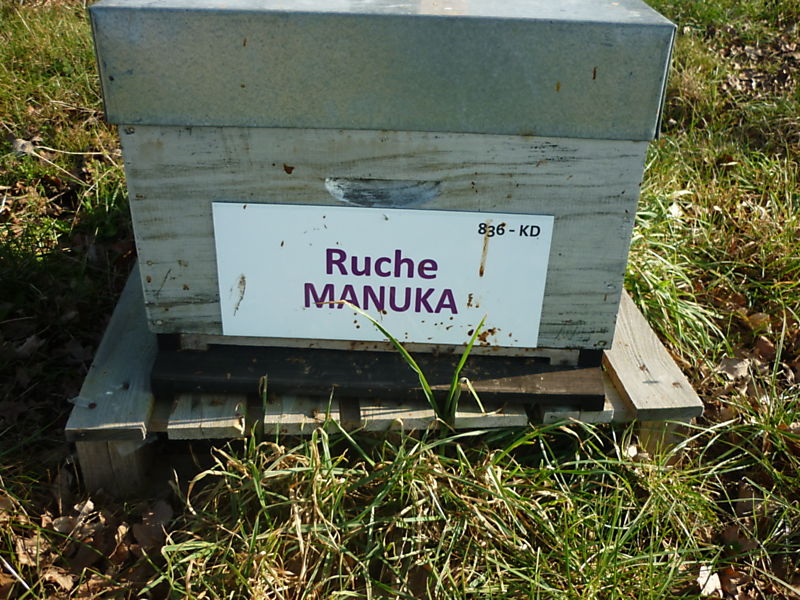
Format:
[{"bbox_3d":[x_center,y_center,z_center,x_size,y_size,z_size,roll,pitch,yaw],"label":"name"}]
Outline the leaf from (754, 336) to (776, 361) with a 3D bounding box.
[{"bbox_3d":[0.483,0.064,1.007,0.030,0.010,0.038,18,34,25],"label":"leaf"}]

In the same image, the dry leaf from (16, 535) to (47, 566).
[{"bbox_3d":[-0.326,0.221,0.673,0.026,0.011,0.029,-9,28,-21],"label":"dry leaf"}]

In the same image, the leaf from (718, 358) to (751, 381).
[{"bbox_3d":[0.420,0.087,0.958,0.041,0.010,0.037,17,33,24],"label":"leaf"}]

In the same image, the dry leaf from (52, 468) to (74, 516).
[{"bbox_3d":[-0.327,0.185,0.742,0.021,0.022,0.046,-8,28,-20],"label":"dry leaf"}]

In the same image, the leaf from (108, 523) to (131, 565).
[{"bbox_3d":[-0.251,0.218,0.684,0.018,0.015,0.036,1,26,-1],"label":"leaf"}]

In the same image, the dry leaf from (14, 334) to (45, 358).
[{"bbox_3d":[-0.484,0.060,0.996,0.026,0.011,0.044,18,31,30],"label":"dry leaf"}]

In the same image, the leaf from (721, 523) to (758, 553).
[{"bbox_3d":[0.325,0.227,0.730,0.037,0.010,0.032,19,34,28],"label":"leaf"}]

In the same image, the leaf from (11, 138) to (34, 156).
[{"bbox_3d":[-0.792,-0.320,1.600,0.052,0.013,0.065,-13,33,-24],"label":"leaf"}]

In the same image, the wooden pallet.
[{"bbox_3d":[-0.041,-0.039,1.107,0.615,0.110,0.800,-1,30,-5],"label":"wooden pallet"}]

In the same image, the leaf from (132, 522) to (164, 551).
[{"bbox_3d":[-0.230,0.216,0.699,0.027,0.010,0.025,-6,27,-15],"label":"leaf"}]

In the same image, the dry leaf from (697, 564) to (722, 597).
[{"bbox_3d":[0.268,0.242,0.660,0.020,0.011,0.029,11,28,19],"label":"dry leaf"}]

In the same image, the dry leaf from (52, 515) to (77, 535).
[{"bbox_3d":[-0.318,0.213,0.722,0.023,0.007,0.021,-15,34,-27],"label":"dry leaf"}]

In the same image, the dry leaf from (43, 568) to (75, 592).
[{"bbox_3d":[-0.288,0.236,0.644,0.031,0.009,0.016,16,30,27],"label":"dry leaf"}]

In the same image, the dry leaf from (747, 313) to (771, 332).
[{"bbox_3d":[0.500,0.031,1.065,0.035,0.010,0.041,17,33,25],"label":"dry leaf"}]

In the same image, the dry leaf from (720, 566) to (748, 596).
[{"bbox_3d":[0.298,0.251,0.679,0.026,0.009,0.029,20,35,28],"label":"dry leaf"}]

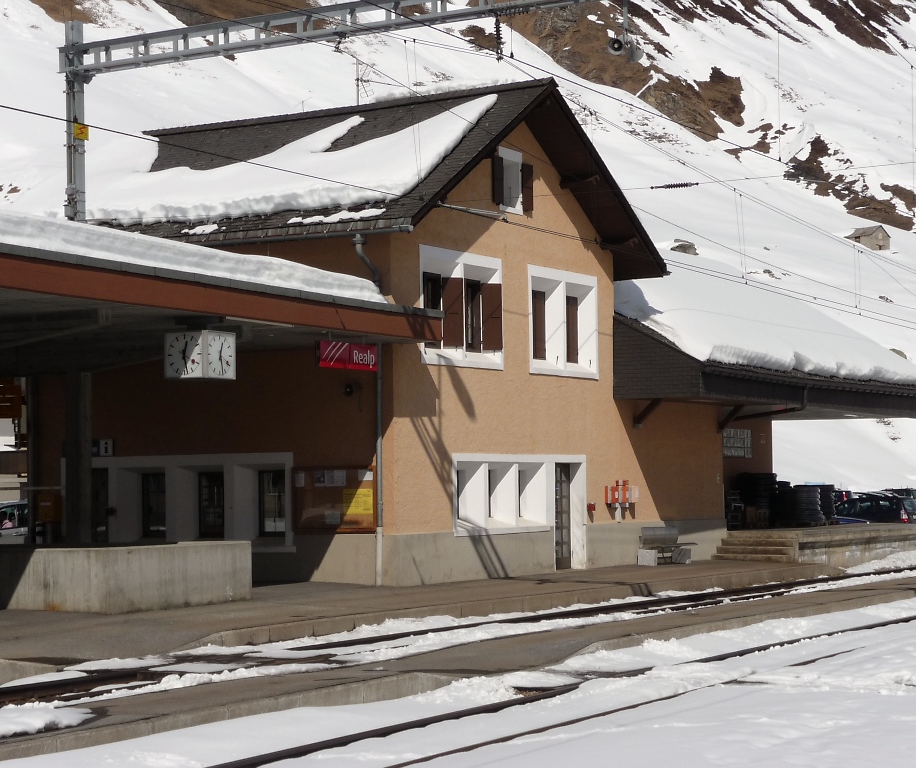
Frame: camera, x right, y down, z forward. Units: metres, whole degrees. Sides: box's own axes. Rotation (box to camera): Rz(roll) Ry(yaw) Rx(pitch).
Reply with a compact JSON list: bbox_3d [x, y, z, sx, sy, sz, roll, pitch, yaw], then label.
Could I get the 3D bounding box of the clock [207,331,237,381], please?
[{"bbox_3d":[-3.282,-0.383,25.100,0.130,0.640,0.650,-2,-3,32],"label":"clock"}]

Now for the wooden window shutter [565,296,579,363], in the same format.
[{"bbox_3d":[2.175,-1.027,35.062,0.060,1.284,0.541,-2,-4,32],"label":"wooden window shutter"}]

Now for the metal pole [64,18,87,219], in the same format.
[{"bbox_3d":[-5.683,-1.137,27.169,0.220,8.580,0.220,-2,-3,32],"label":"metal pole"}]

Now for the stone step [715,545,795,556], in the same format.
[{"bbox_3d":[6.530,3.659,40.219,1.720,0.167,0.310,-2,-3,32],"label":"stone step"}]

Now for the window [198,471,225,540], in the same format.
[{"bbox_3d":[-4.220,2.085,31.549,0.604,1.142,0.120,-2,-4,32],"label":"window"}]

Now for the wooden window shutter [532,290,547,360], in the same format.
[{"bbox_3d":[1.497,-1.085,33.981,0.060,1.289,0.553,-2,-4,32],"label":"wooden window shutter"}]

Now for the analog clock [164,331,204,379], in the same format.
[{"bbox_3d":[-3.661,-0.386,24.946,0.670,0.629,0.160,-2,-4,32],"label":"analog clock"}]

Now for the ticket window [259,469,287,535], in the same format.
[{"bbox_3d":[-3.125,2.031,31.292,0.700,1.150,0.120,-2,-3,32],"label":"ticket window"}]

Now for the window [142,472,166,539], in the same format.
[{"bbox_3d":[-5.352,2.164,32.656,0.700,1.180,0.120,-2,-3,32],"label":"window"}]

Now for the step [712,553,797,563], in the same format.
[{"bbox_3d":[6.383,3.807,39.971,1.720,0.151,0.310,-2,-3,32],"label":"step"}]

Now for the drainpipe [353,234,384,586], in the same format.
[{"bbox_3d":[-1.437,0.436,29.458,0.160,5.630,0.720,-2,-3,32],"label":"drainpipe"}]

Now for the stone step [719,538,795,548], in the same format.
[{"bbox_3d":[6.675,3.510,40.463,1.720,0.160,0.310,-2,-3,32],"label":"stone step"}]

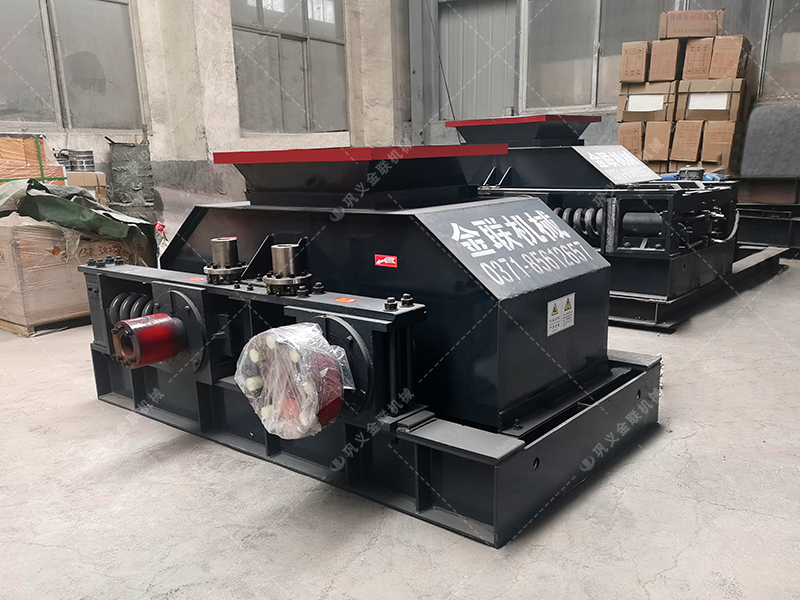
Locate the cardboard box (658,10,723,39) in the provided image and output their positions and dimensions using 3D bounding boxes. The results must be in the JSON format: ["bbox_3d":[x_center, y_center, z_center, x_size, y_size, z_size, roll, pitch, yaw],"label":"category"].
[{"bbox_3d":[3.161,-2.932,6.461,0.580,0.257,0.400,6,15,27],"label":"cardboard box"}]

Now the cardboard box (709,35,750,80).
[{"bbox_3d":[3.499,-2.549,6.390,0.248,0.410,0.500,8,16,33],"label":"cardboard box"}]

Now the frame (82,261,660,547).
[{"bbox_3d":[-0.270,0.169,3.269,2.720,0.790,1.500,9,17,38],"label":"frame"}]

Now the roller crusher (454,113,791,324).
[{"bbox_3d":[1.715,-0.945,5.741,2.950,1.428,2.891,10,18,40],"label":"roller crusher"}]

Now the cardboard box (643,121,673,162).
[{"bbox_3d":[3.203,-1.932,7.339,0.285,0.445,0.615,7,15,32],"label":"cardboard box"}]

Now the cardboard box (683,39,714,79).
[{"bbox_3d":[3.284,-2.587,6.528,0.252,0.398,0.500,8,16,33],"label":"cardboard box"}]

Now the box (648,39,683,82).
[{"bbox_3d":[3.189,-2.801,7.133,0.285,0.445,0.615,7,15,32],"label":"box"}]

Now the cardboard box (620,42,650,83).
[{"bbox_3d":[2.912,-2.854,7.303,0.285,0.445,0.615,7,15,32],"label":"cardboard box"}]

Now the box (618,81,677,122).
[{"bbox_3d":[2.984,-2.357,7.177,0.615,0.445,0.285,7,15,32],"label":"box"}]

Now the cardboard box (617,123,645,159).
[{"bbox_3d":[2.758,-1.842,7.082,0.262,0.432,0.500,8,16,33],"label":"cardboard box"}]

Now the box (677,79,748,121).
[{"bbox_3d":[3.542,-2.261,6.832,0.615,0.445,0.285,7,15,32],"label":"box"}]

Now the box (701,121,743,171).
[{"bbox_3d":[3.517,-1.730,6.589,0.272,0.411,0.500,8,16,33],"label":"box"}]

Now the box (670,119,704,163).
[{"bbox_3d":[3.267,-1.784,6.746,0.273,0.415,0.500,8,16,33],"label":"box"}]

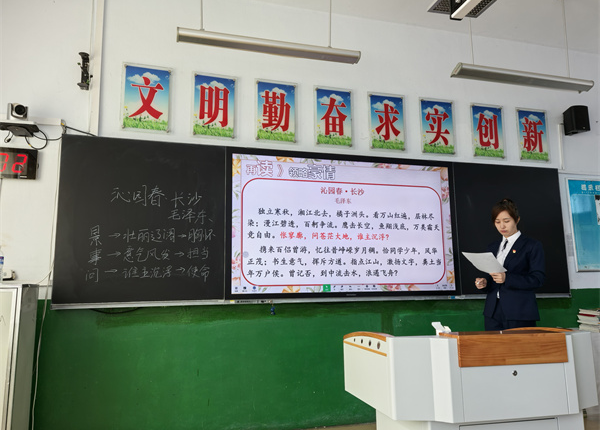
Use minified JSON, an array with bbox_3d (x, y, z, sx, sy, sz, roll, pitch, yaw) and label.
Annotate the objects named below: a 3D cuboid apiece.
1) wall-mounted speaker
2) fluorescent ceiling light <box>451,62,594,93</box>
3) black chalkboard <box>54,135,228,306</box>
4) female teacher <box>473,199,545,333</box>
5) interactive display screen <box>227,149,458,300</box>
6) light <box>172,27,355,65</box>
[{"bbox_3d":[2.616,-0.888,4.423,0.165,0.235,0.170,0,-8,-2],"label":"wall-mounted speaker"},{"bbox_3d":[1.739,-1.043,3.612,1.211,0.055,0.130,2,-9,-16],"label":"fluorescent ceiling light"},{"bbox_3d":[-1.116,0.056,3.379,1.143,1.198,0.070,2,-9,-16],"label":"black chalkboard"},{"bbox_3d":[1.516,0.716,3.291,0.410,1.670,0.450,5,-10,-32],"label":"female teacher"},{"bbox_3d":[0.393,0.085,3.812,1.988,1.162,0.080,2,-9,-16],"label":"interactive display screen"},{"bbox_3d":[-0.185,-1.092,3.084,1.209,0.055,0.130,2,-9,-16],"label":"light"}]

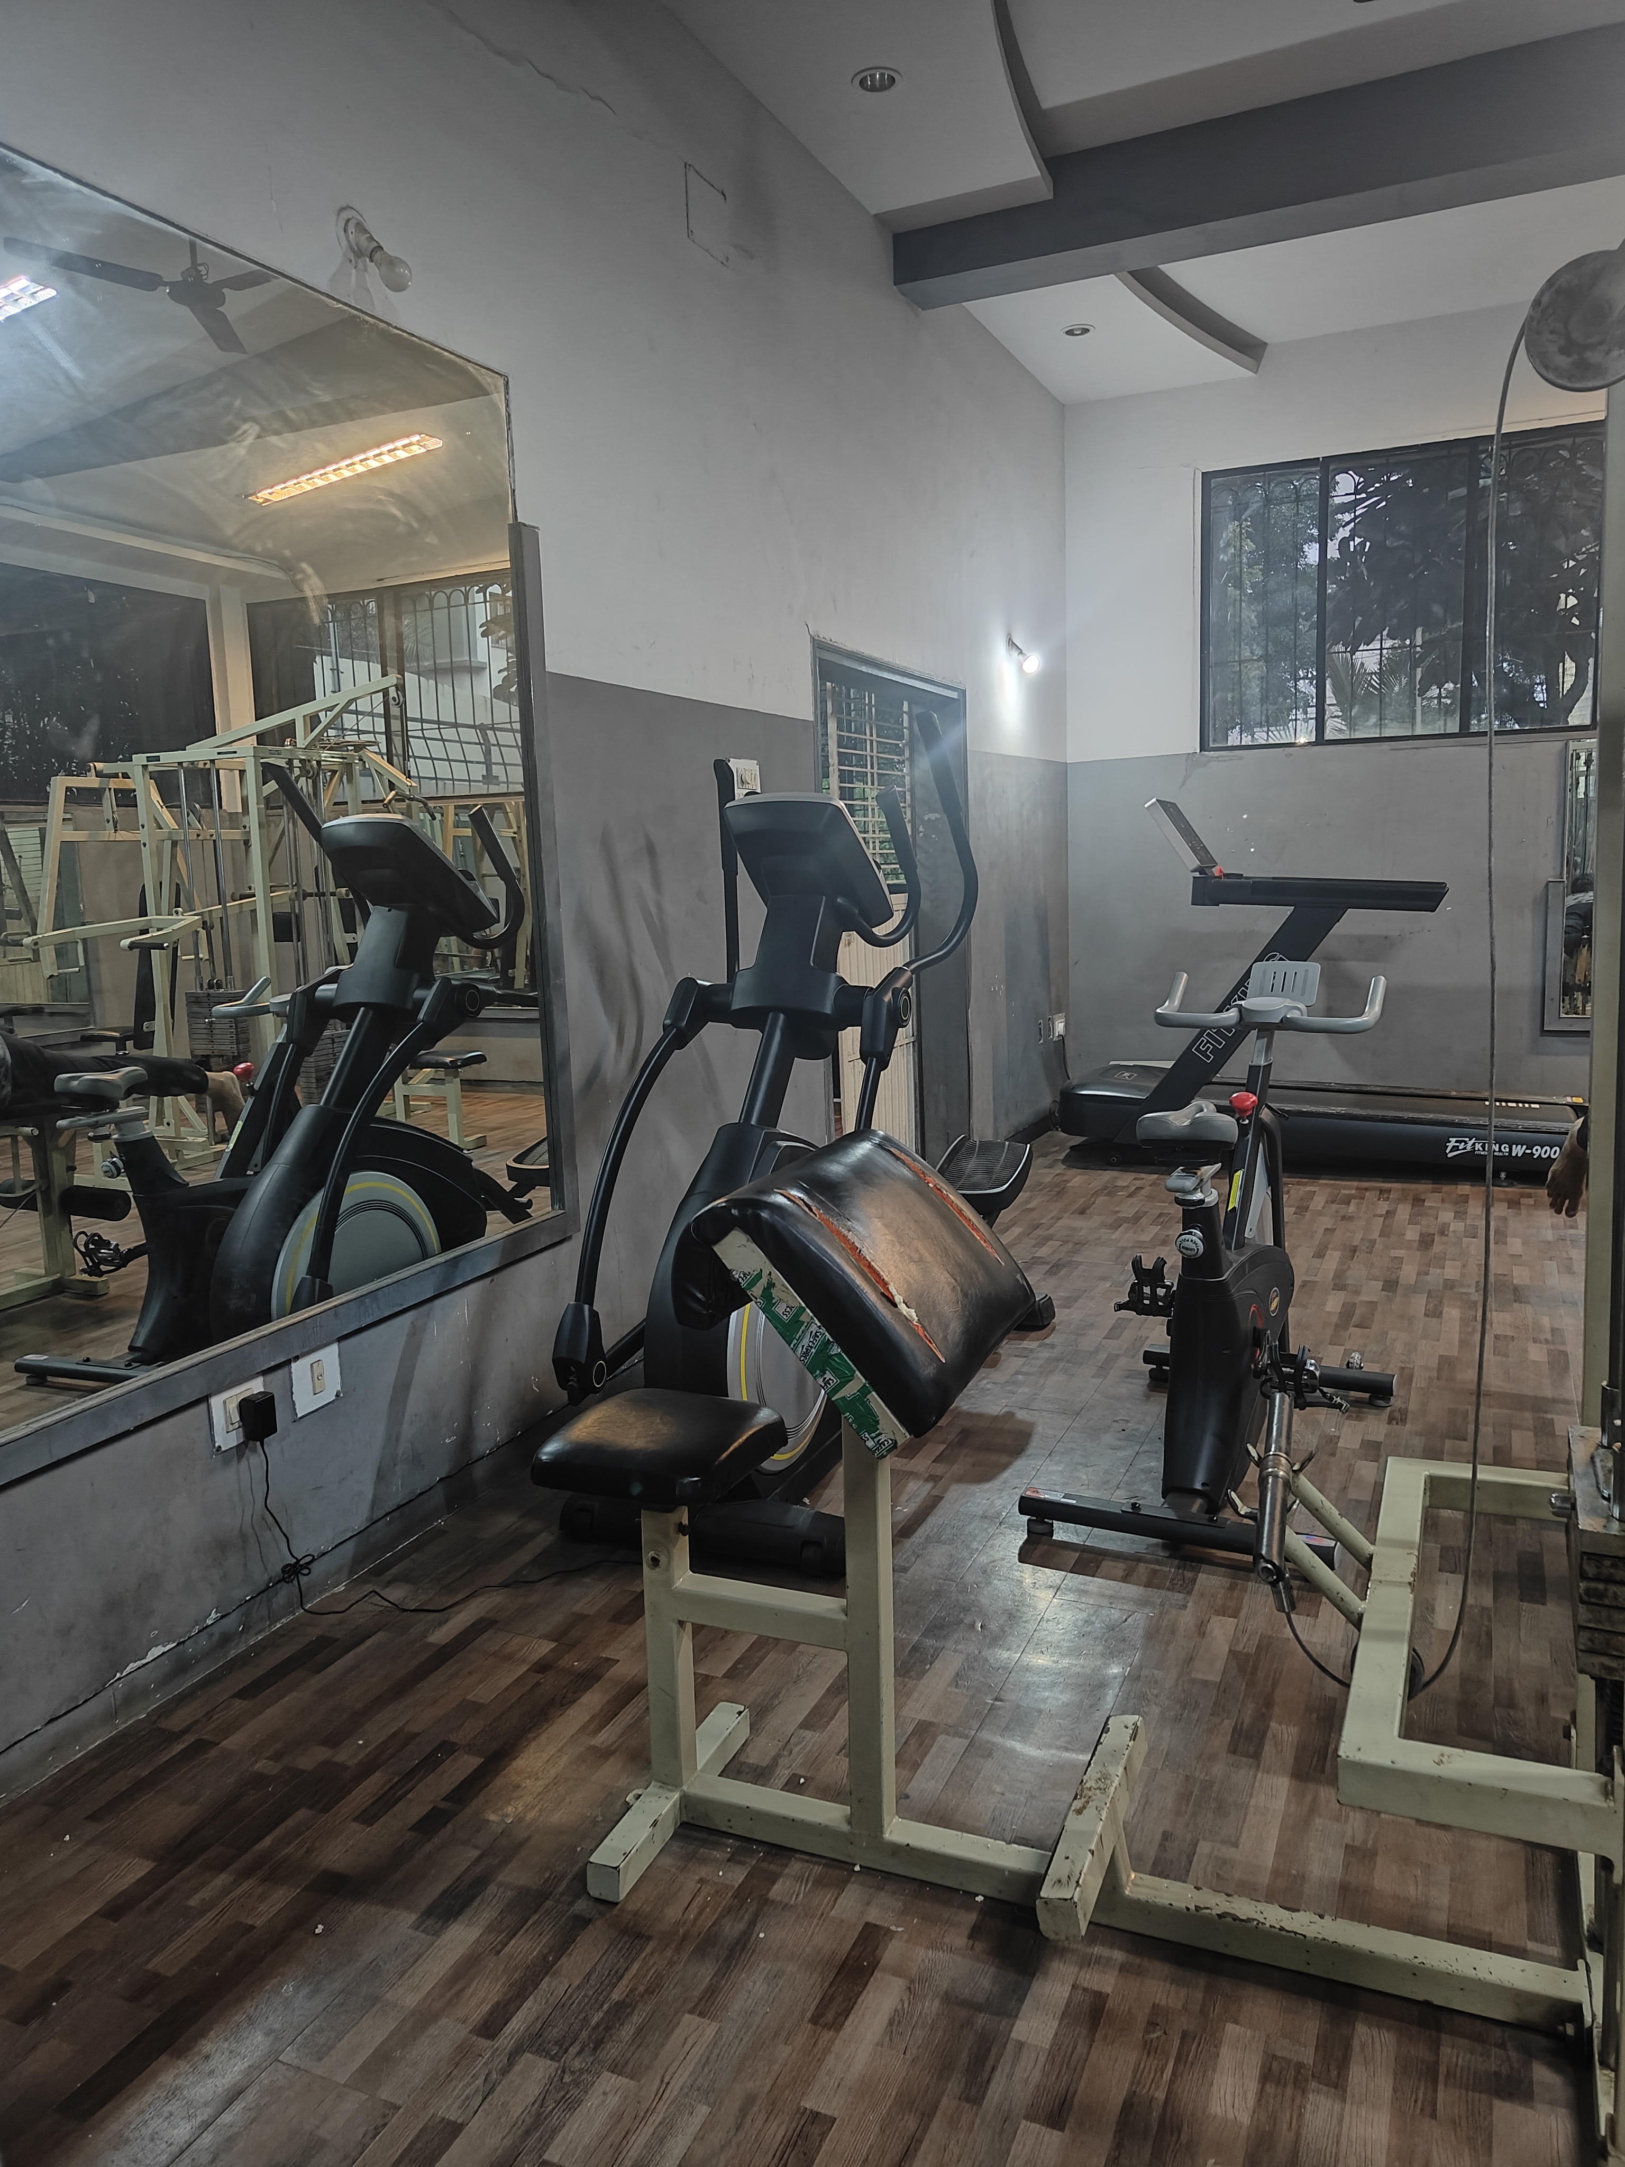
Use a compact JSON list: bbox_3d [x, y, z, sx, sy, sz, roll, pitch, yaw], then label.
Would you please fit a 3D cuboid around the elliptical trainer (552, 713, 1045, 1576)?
[{"bbox_3d":[0.061,-0.009,3.658,0.685,1.698,1.767,2,9,24],"label":"elliptical trainer"}]

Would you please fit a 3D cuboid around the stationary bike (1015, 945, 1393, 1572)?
[{"bbox_3d":[0.914,0.314,3.303,0.626,1.112,1.132,2,9,24],"label":"stationary bike"}]

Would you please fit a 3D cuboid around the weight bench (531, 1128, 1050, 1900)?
[{"bbox_3d":[-0.031,0.594,2.049,0.685,0.993,0.526,2,9,24],"label":"weight bench"}]

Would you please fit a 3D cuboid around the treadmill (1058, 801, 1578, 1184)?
[{"bbox_3d":[2.225,-0.456,6.555,2.194,1.579,0.874,2,9,24],"label":"treadmill"}]

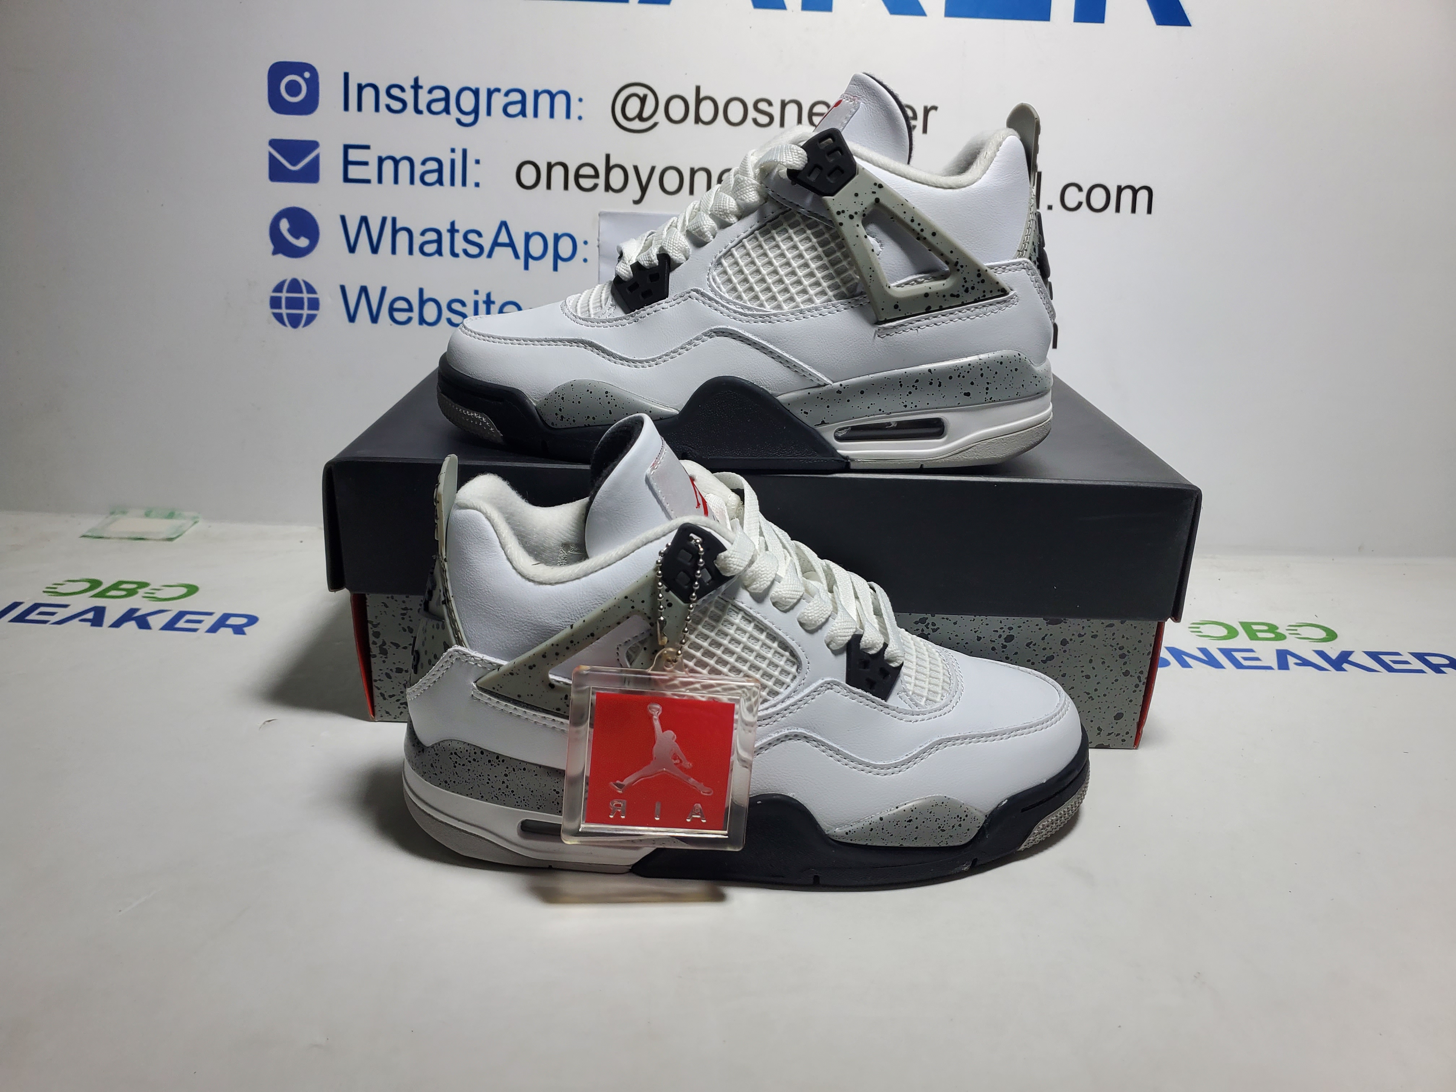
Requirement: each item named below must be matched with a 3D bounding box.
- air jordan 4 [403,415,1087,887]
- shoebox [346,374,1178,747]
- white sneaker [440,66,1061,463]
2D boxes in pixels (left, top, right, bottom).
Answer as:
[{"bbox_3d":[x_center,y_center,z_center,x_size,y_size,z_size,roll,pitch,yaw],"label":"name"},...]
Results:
[{"bbox_3d":[0.010,0.030,0.408,0.269,0.157,0.102,2,21,-1],"label":"air jordan 4"},{"bbox_3d":[0.014,-0.013,0.567,0.351,0.123,0.230,2,21,-1],"label":"shoebox"},{"bbox_3d":[0.009,-0.118,0.458,0.266,0.151,0.102,2,21,-1],"label":"white sneaker"}]

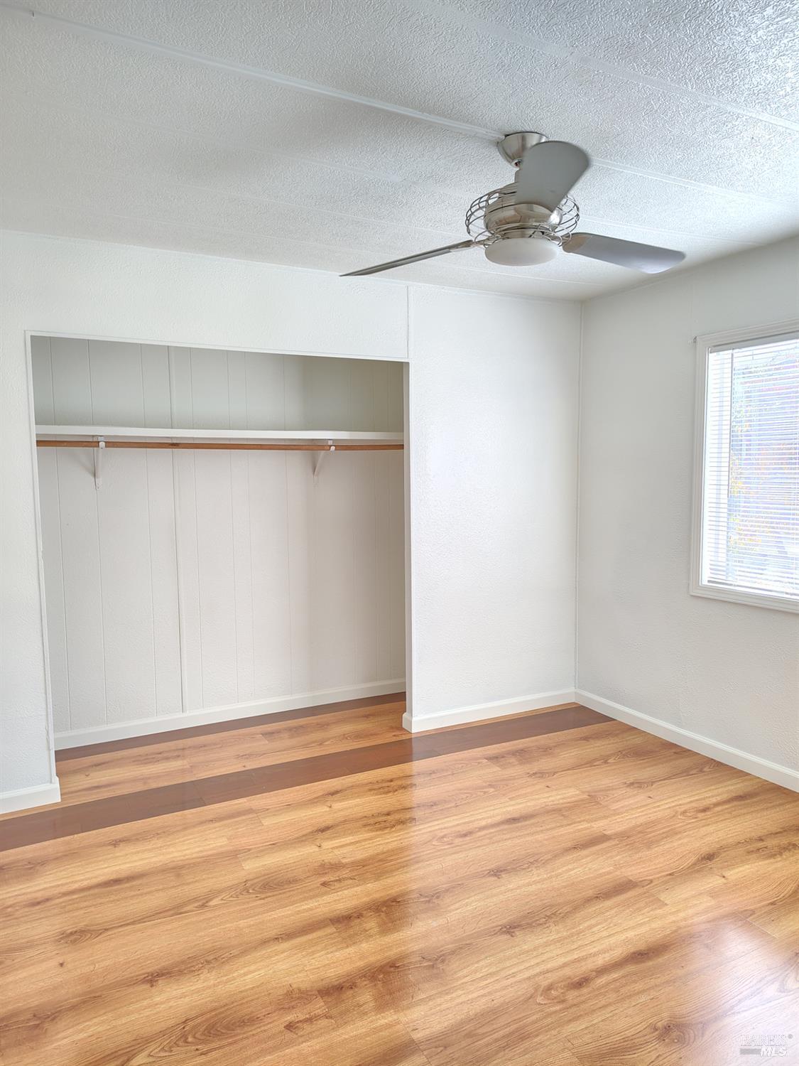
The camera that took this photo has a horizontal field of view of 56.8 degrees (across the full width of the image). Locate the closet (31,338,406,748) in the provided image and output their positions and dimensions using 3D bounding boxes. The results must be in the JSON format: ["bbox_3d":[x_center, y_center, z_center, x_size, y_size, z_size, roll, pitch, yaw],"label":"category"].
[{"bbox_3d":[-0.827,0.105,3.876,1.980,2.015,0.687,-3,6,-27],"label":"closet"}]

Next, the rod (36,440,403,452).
[{"bbox_3d":[-0.811,-0.457,3.893,2.060,0.033,0.033,-3,6,-27],"label":"rod"}]

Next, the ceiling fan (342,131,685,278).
[{"bbox_3d":[0.470,-1.002,2.273,1.140,0.345,1.220,-3,6,-27],"label":"ceiling fan"}]

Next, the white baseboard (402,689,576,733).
[{"bbox_3d":[0.550,1.020,4.322,1.127,0.085,0.095,-3,6,-27],"label":"white baseboard"}]

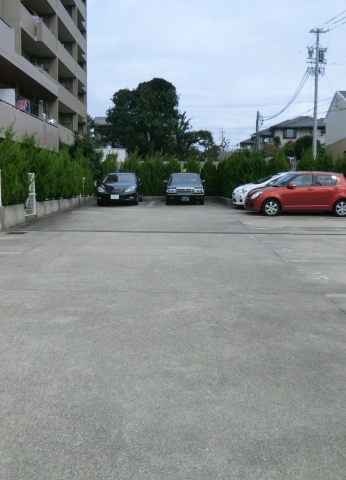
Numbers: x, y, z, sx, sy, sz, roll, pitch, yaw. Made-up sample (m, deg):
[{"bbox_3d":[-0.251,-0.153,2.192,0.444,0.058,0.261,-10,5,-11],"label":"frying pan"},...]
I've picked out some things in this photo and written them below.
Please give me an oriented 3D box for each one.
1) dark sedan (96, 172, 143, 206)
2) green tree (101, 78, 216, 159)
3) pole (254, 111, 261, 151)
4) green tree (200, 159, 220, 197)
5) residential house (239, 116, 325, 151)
[{"bbox_3d":[-2.390,-2.360,20.700,1.810,1.460,4.830,0,7,-1],"label":"dark sedan"},{"bbox_3d":[-1.500,-12.100,46.000,10.800,9.400,9.000,0,7,0],"label":"green tree"},{"bbox_3d":[8.600,-9.950,45.000,0.700,6.600,0.450,0,7,0],"label":"pole"},{"bbox_3d":[2.170,-3.560,25.600,1.050,2.150,1.000,0,7,0],"label":"green tree"},{"bbox_3d":[13.600,-11.800,55.000,10.000,7.000,8.500,0,7,0],"label":"residential house"}]

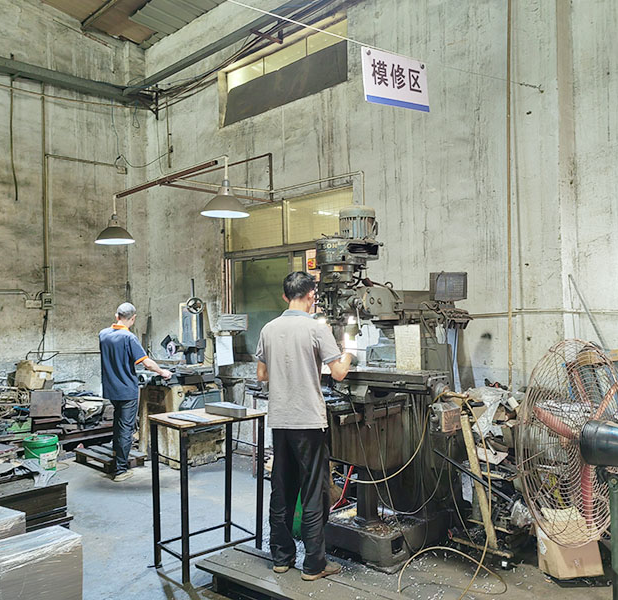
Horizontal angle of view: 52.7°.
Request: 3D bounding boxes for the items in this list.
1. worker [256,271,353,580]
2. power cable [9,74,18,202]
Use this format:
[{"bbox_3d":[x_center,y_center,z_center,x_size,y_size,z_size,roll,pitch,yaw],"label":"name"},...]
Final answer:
[{"bbox_3d":[-0.020,0.700,3.550,0.520,1.690,0.450,0,-1,29],"label":"worker"},{"bbox_3d":[-3.320,-1.810,7.000,0.085,1.430,0.040,1,-1,-44],"label":"power cable"}]

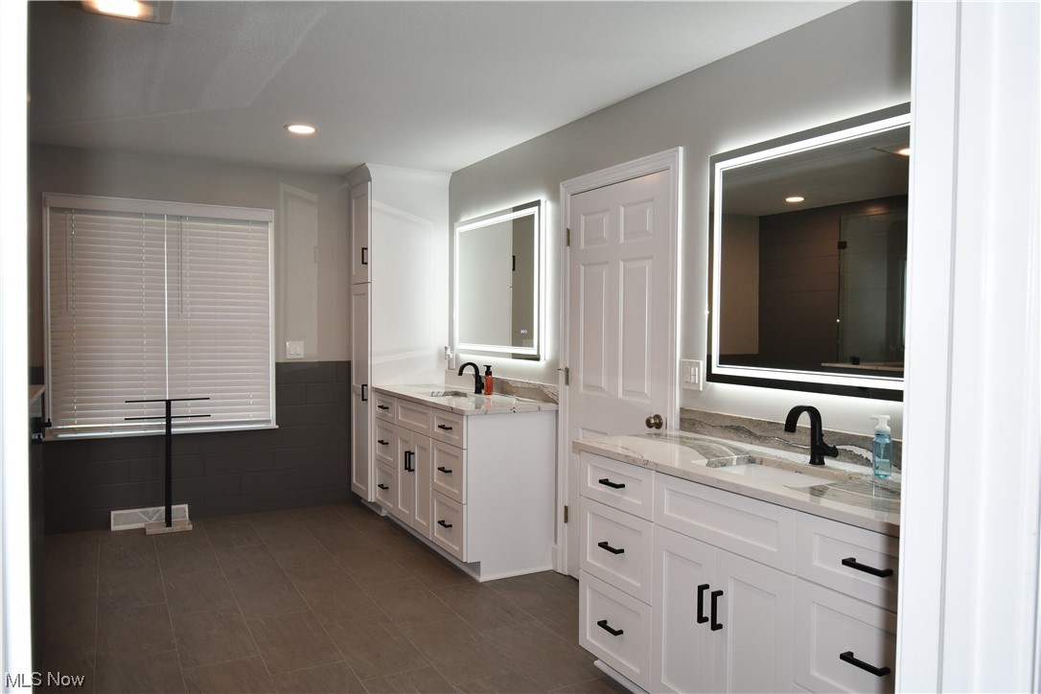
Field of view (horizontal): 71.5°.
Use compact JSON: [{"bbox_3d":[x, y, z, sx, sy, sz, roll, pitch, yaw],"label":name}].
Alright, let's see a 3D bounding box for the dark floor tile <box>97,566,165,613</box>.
[{"bbox_3d":[-2.008,1.248,3.730,0.294,0.010,0.588,-1,2,-30],"label":"dark floor tile"}]

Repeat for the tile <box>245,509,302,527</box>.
[{"bbox_3d":[-1.720,1.203,5.040,0.301,0.010,0.380,-1,2,-29],"label":"tile"}]

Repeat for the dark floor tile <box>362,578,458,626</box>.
[{"bbox_3d":[-0.557,1.267,3.583,0.298,0.010,0.595,0,2,-30],"label":"dark floor tile"}]

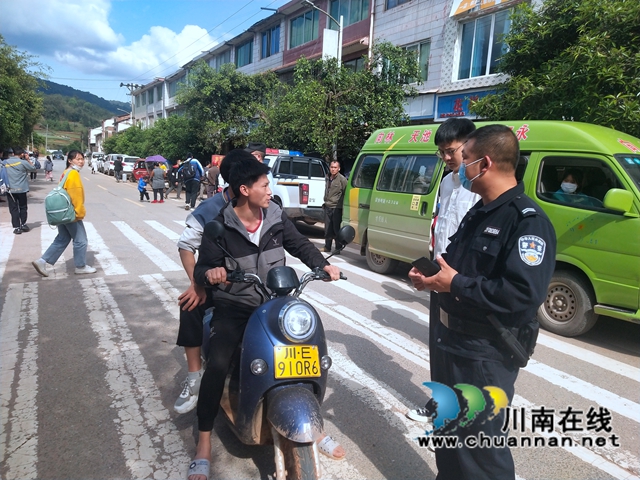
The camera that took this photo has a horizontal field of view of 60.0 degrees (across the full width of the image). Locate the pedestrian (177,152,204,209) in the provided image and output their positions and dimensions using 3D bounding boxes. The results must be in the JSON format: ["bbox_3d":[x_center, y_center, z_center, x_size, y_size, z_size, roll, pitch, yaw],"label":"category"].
[{"bbox_3d":[-3.961,-1.803,17.100,0.700,1.750,0.500,5,8,17],"label":"pedestrian"}]

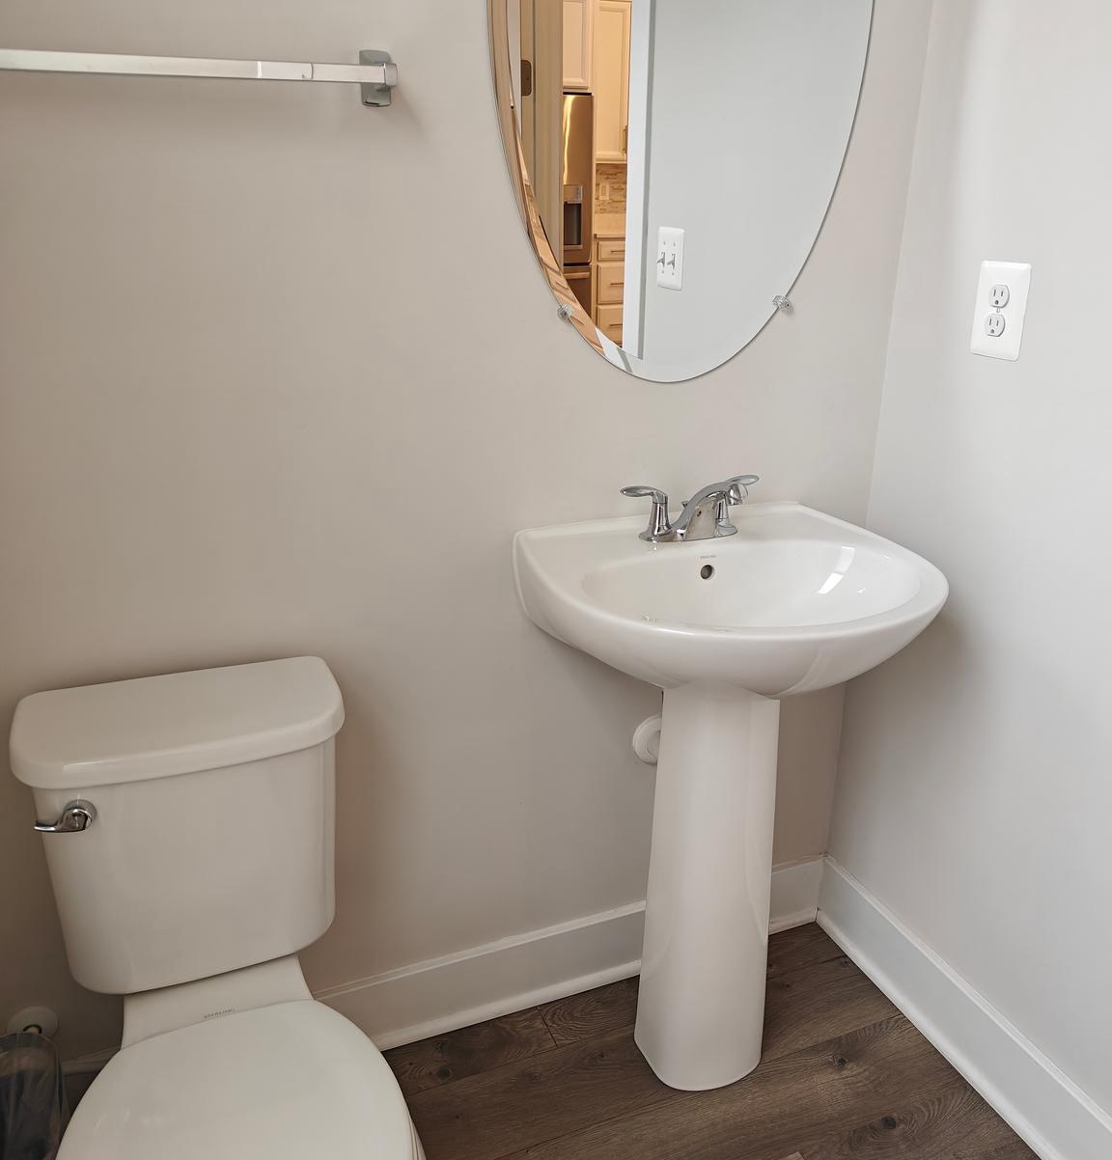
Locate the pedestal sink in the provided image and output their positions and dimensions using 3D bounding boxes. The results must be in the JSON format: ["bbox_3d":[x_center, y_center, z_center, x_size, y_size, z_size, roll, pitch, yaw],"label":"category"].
[{"bbox_3d":[0.252,0.382,1.536,0.535,0.865,0.458,-8,23,-21],"label":"pedestal sink"}]

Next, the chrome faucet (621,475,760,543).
[{"bbox_3d":[0.220,-0.098,1.455,0.230,0.108,0.170,-8,23,-21],"label":"chrome faucet"}]

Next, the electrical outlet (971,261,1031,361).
[{"bbox_3d":[0.606,-0.371,1.409,0.008,0.125,0.082,-8,23,-21],"label":"electrical outlet"}]

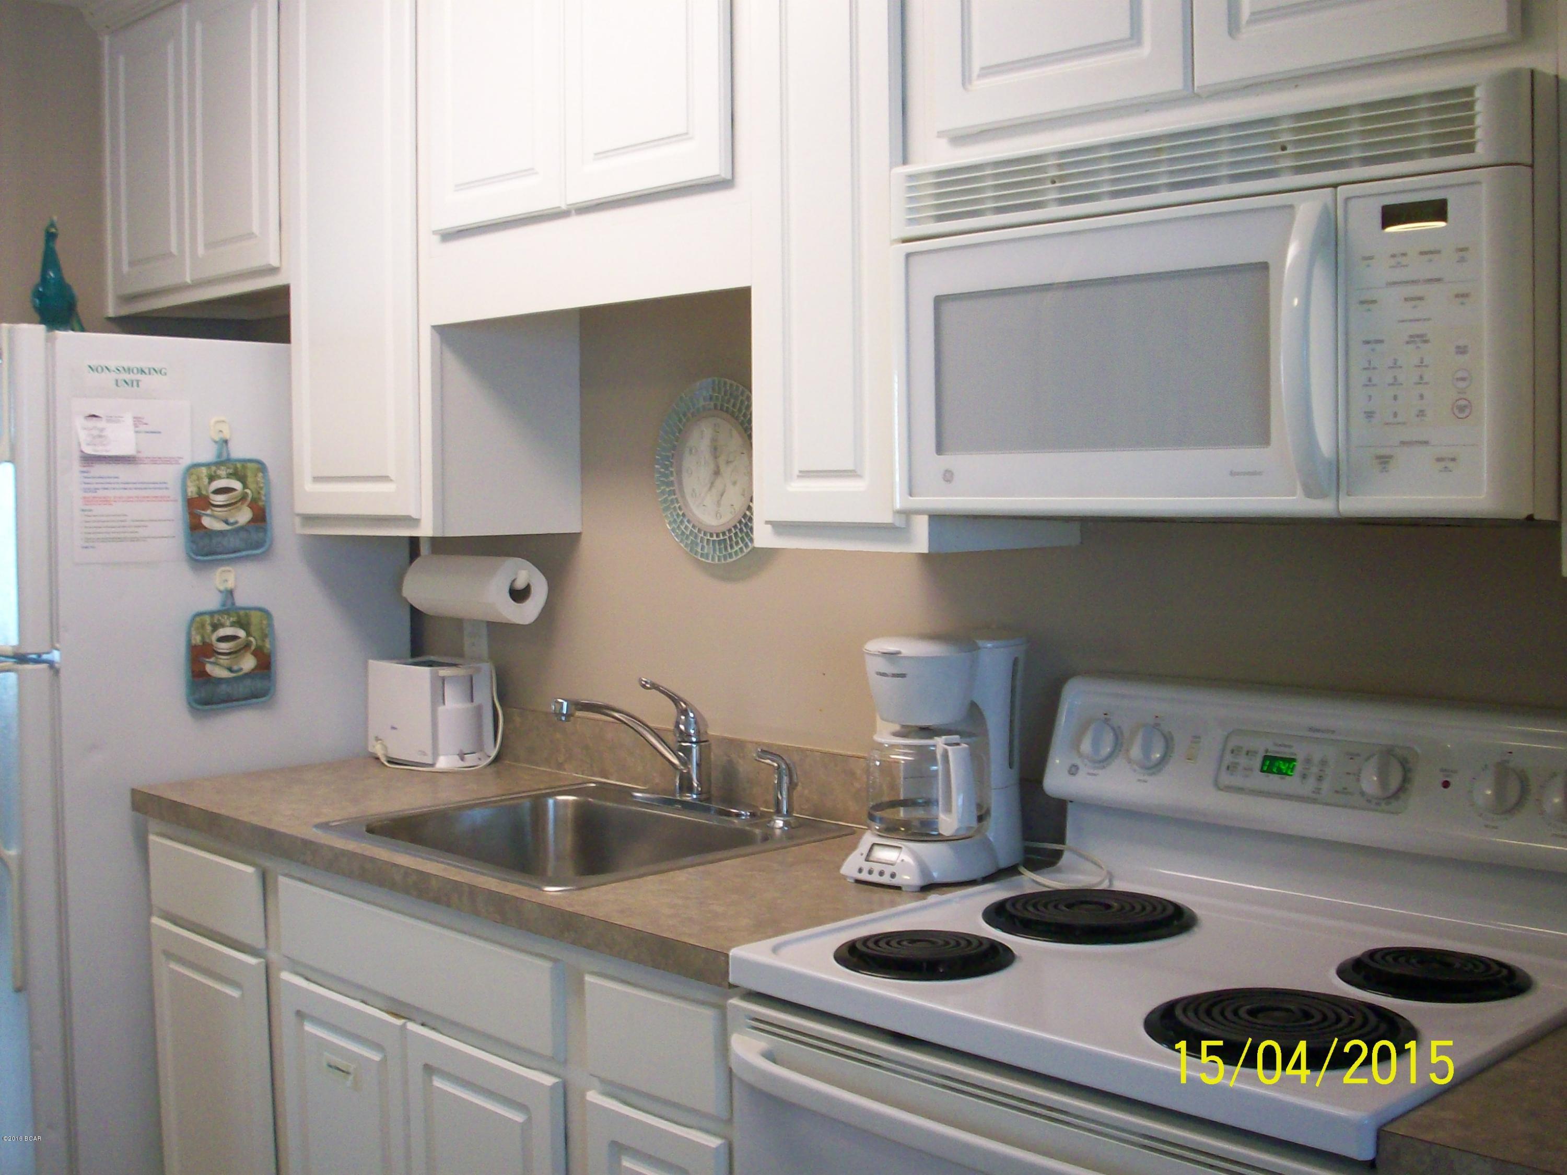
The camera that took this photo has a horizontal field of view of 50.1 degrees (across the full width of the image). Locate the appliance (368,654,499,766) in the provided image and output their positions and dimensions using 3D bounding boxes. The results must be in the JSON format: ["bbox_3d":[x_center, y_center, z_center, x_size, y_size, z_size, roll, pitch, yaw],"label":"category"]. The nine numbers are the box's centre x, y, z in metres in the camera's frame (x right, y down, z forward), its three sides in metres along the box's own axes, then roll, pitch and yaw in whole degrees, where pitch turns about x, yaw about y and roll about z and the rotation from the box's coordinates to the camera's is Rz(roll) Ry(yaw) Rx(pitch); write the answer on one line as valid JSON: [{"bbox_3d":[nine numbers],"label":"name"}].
[{"bbox_3d":[-0.695,0.243,3.313,0.238,0.192,0.138,3,4,45],"label":"appliance"}]

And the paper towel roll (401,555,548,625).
[{"bbox_3d":[-0.556,0.003,3.002,0.280,0.114,0.114,3,4,45],"label":"paper towel roll"}]

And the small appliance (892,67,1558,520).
[{"bbox_3d":[0.534,-0.283,1.912,0.757,0.410,0.400,3,4,45],"label":"small appliance"}]

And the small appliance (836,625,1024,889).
[{"bbox_3d":[0.204,0.232,2.287,0.165,0.318,0.260,2,4,41],"label":"small appliance"}]

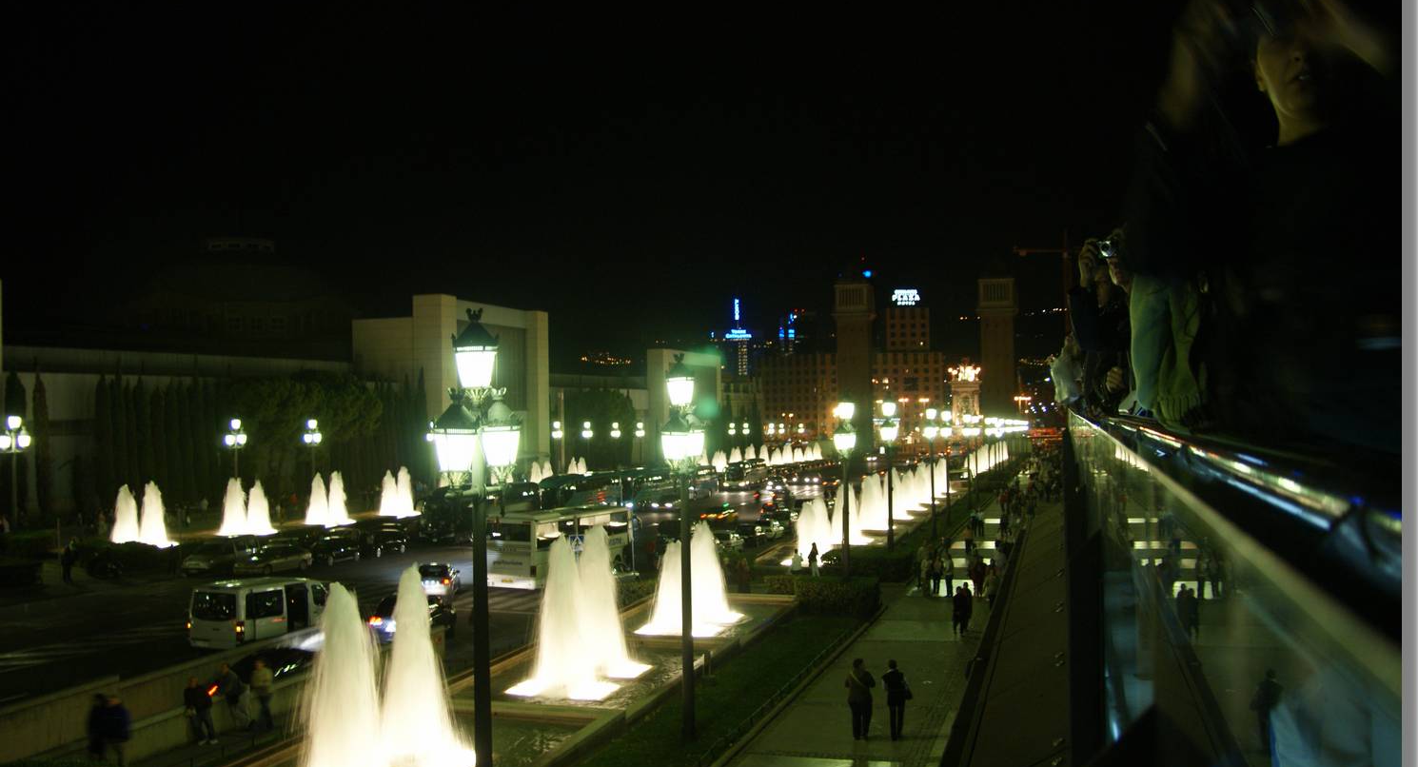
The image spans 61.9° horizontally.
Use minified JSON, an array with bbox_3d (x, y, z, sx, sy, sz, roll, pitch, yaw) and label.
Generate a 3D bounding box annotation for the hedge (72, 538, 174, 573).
[{"bbox_3d":[-29.967,8.667,60.518,4.600,1.300,2.300,-2,-2,16],"label":"hedge"}]

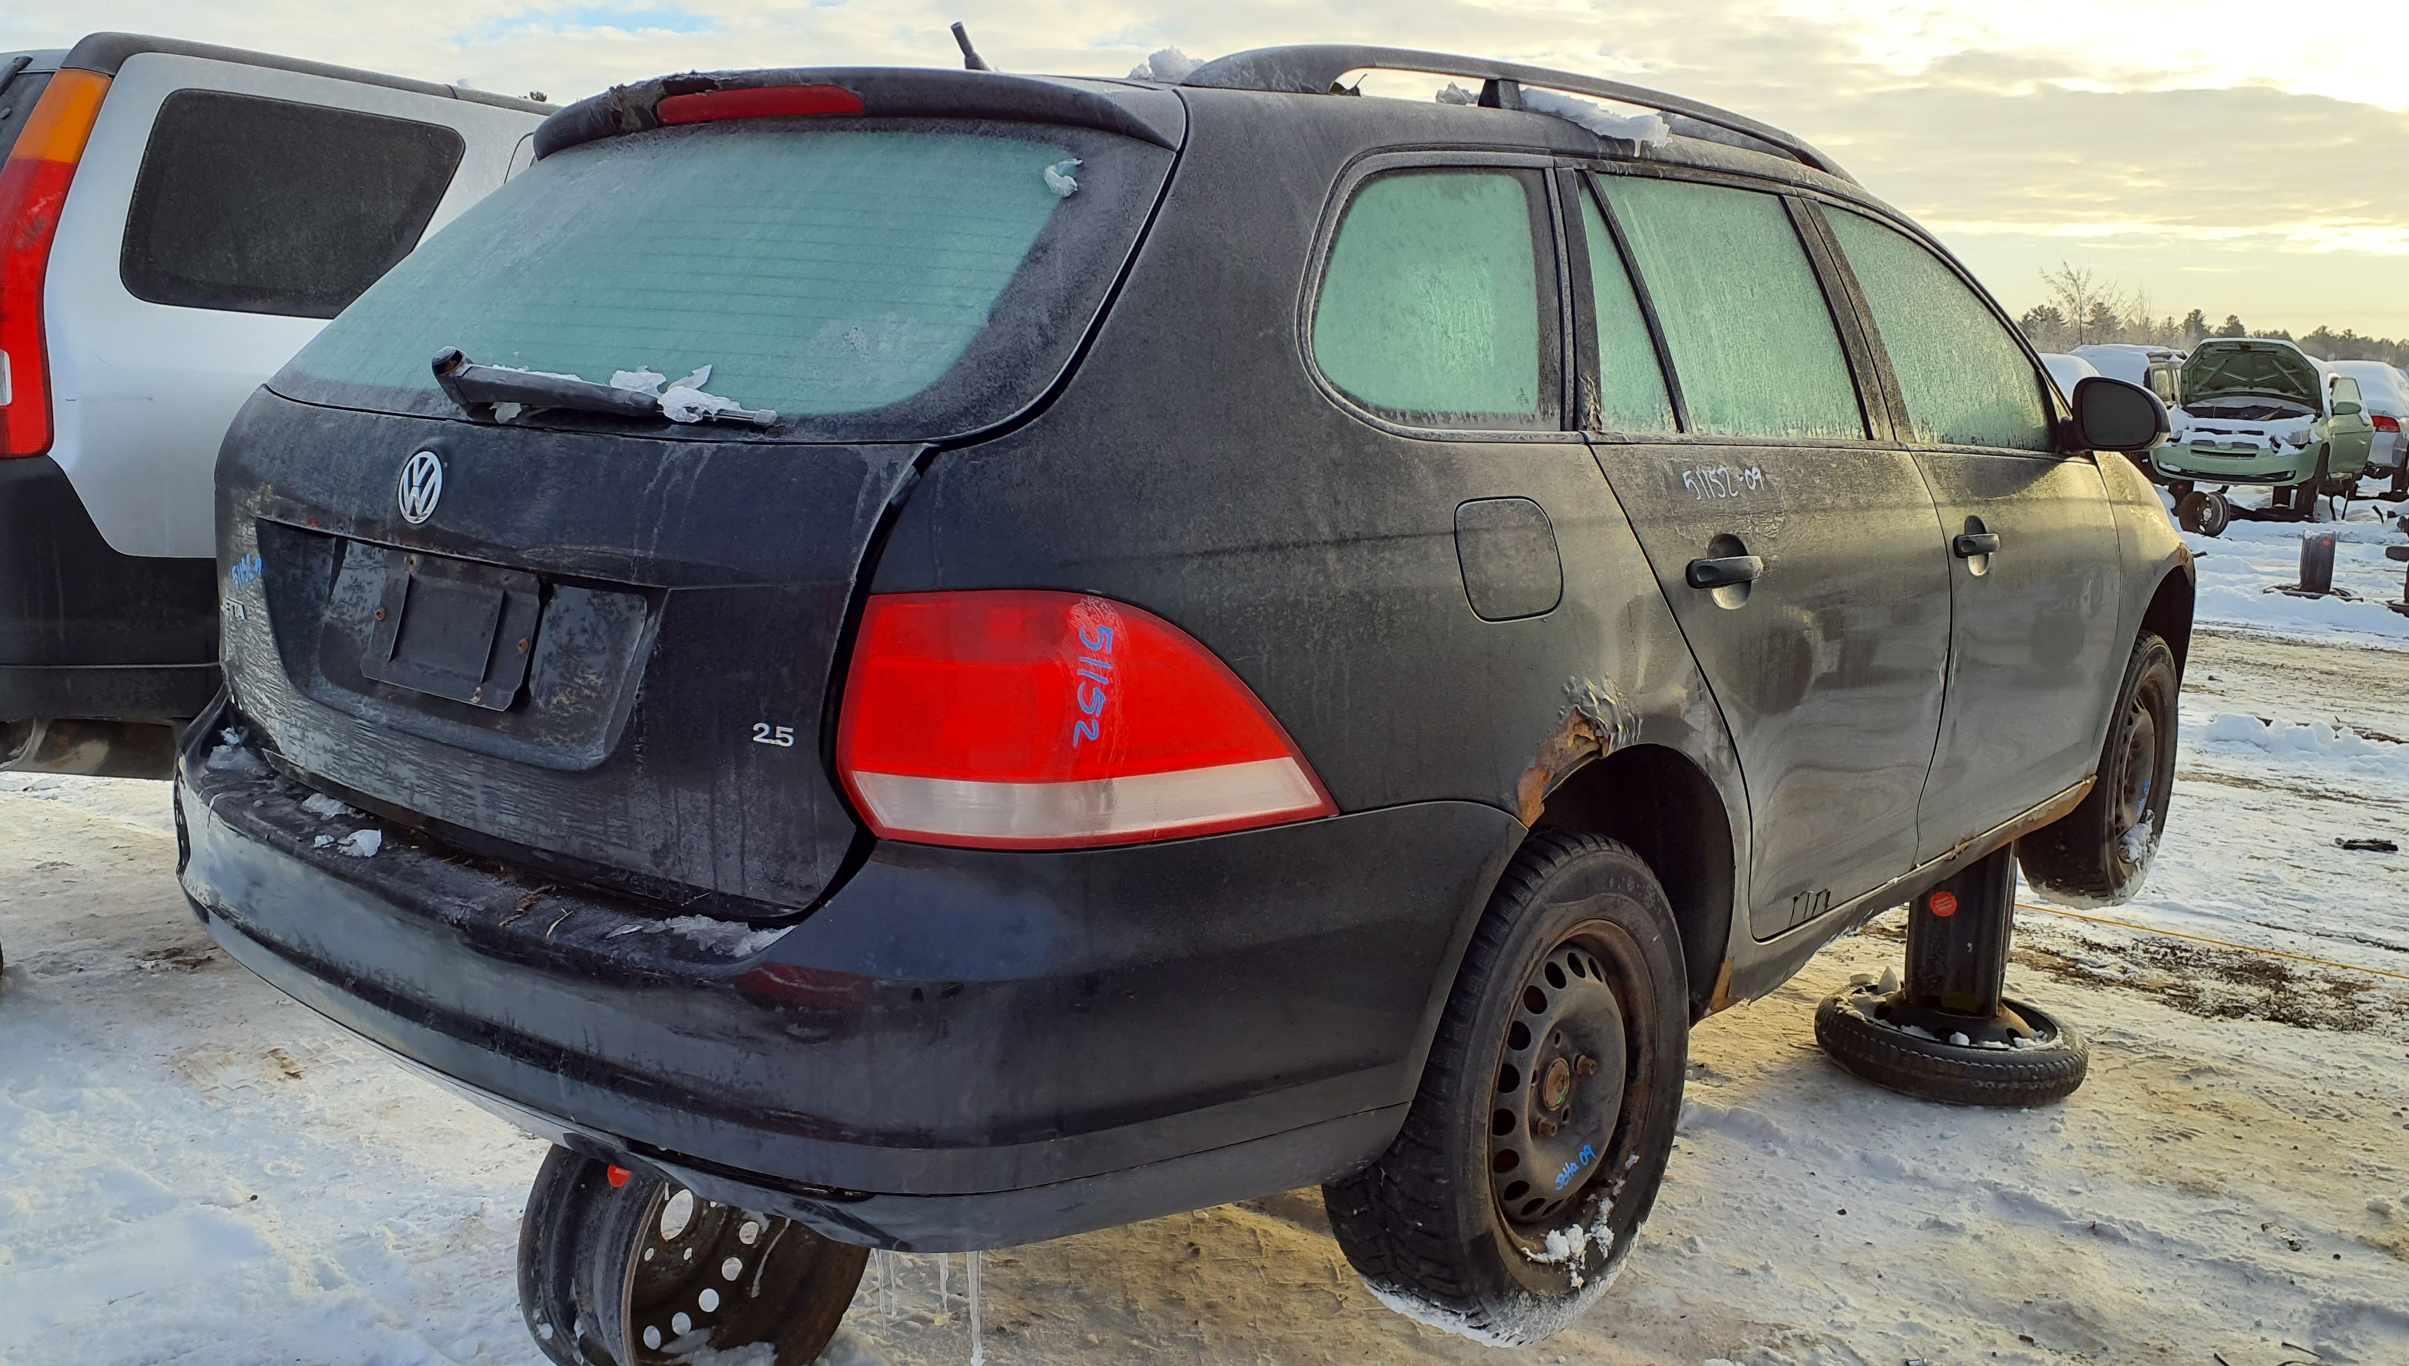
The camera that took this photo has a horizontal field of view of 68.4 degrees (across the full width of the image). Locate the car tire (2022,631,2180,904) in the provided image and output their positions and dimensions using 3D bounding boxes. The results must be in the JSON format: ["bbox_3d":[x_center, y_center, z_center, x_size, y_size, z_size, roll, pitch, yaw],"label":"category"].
[{"bbox_3d":[2.107,0.194,4.180,0.200,0.635,0.635,9,13,43],"label":"car tire"}]

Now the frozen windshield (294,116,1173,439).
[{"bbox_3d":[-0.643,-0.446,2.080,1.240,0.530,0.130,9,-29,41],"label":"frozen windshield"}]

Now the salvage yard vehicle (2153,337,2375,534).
[{"bbox_3d":[11.912,-2.898,20.000,1.720,1.600,4.200,8,13,38],"label":"salvage yard vehicle"}]

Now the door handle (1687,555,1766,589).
[{"bbox_3d":[0.682,-0.145,2.308,0.050,0.040,0.195,9,13,41],"label":"door handle"}]

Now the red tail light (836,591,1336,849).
[{"bbox_3d":[-0.111,0.013,1.665,0.280,0.255,0.420,9,13,41],"label":"red tail light"}]

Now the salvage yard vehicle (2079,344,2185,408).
[{"bbox_3d":[15.010,-4.757,29.000,1.850,1.750,4.600,8,13,38],"label":"salvage yard vehicle"}]

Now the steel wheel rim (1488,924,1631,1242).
[{"bbox_3d":[0.420,0.508,2.280,0.155,0.415,0.415,6,11,41],"label":"steel wheel rim"}]

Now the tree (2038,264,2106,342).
[{"bbox_3d":[53.896,-22.831,110.000,3.900,7.000,3.900,5,11,26],"label":"tree"}]

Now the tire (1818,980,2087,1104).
[{"bbox_3d":[1.617,0.772,3.853,0.550,0.105,0.550,0,10,0],"label":"tire"}]

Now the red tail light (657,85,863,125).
[{"bbox_3d":[-0.546,-0.692,2.144,0.410,0.042,0.060,9,13,41],"label":"red tail light"}]

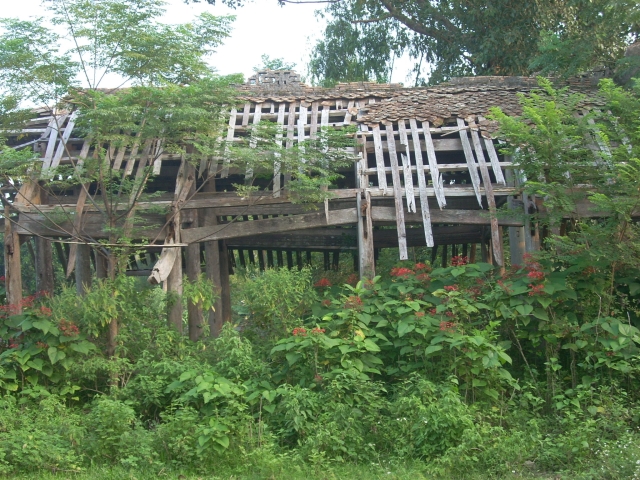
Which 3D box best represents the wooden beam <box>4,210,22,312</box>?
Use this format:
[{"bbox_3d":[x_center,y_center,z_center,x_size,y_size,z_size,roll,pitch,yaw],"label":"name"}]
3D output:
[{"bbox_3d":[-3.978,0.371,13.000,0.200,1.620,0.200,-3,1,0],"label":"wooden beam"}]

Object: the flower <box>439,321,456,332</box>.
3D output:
[{"bbox_3d":[1.277,0.866,10.000,0.180,0.120,0.143,-2,1,0],"label":"flower"}]

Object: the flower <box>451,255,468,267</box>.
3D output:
[{"bbox_3d":[1.593,0.234,11.400,0.205,0.137,0.163,-2,1,0],"label":"flower"}]

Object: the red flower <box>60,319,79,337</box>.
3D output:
[{"bbox_3d":[-2.721,0.947,10.800,0.216,0.195,0.195,-2,1,0],"label":"red flower"}]

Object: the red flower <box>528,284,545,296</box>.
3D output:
[{"bbox_3d":[2.320,0.541,10.700,0.172,0.129,0.142,-2,1,0],"label":"red flower"}]

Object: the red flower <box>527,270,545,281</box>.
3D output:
[{"bbox_3d":[2.353,0.388,10.900,0.197,0.109,0.145,-2,1,0],"label":"red flower"}]

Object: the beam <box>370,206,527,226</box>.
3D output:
[{"bbox_3d":[1.660,-0.308,13.100,2.000,0.185,0.130,2,0,0],"label":"beam"}]

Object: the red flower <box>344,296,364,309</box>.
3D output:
[{"bbox_3d":[0.349,0.651,10.400,0.188,0.125,0.148,-2,1,0],"label":"red flower"}]

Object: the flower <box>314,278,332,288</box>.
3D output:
[{"bbox_3d":[0.040,0.492,11.300,0.204,0.113,0.150,-2,1,0],"label":"flower"}]

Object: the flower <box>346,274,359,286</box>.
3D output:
[{"bbox_3d":[0.374,0.467,11.500,0.138,0.138,0.131,-2,1,0],"label":"flower"}]

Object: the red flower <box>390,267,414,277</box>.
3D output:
[{"bbox_3d":[0.925,0.353,11.200,0.269,0.112,0.181,-2,1,0],"label":"red flower"}]

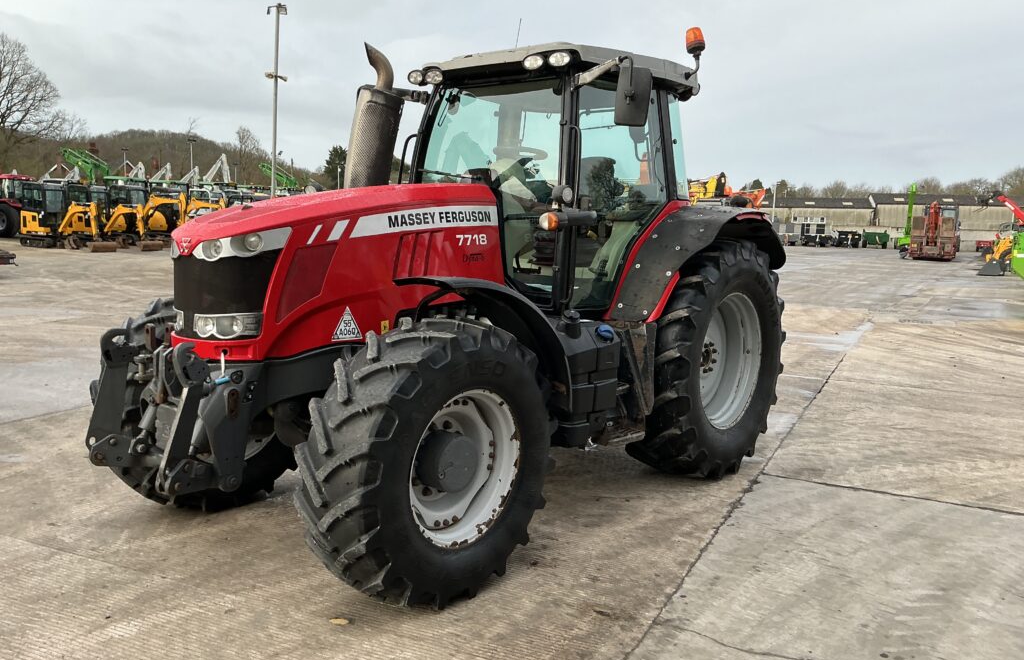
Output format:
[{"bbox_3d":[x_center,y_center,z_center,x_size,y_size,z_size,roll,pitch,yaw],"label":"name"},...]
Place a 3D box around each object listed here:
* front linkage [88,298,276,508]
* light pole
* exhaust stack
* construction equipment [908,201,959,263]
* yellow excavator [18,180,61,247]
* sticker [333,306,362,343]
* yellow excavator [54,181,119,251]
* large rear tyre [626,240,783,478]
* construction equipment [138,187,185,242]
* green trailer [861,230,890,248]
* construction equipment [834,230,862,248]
[{"bbox_3d":[-1.664,0.321,4.028,0.940,0.740,0.640,9,11,40],"label":"front linkage"},{"bbox_3d":[-10.314,-8.833,36.159,0.950,10.290,0.550,-2,9,-24],"label":"light pole"},{"bbox_3d":[-0.931,-1.351,5.593,0.330,1.130,0.300,9,3,-5],"label":"exhaust stack"},{"bbox_3d":[22.839,-5.362,44.887,2.450,3.100,5.000,5,9,20],"label":"construction equipment"},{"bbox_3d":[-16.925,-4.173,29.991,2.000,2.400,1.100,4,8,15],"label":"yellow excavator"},{"bbox_3d":[-0.846,-0.035,4.288,0.008,0.175,0.192,9,11,40],"label":"sticker"},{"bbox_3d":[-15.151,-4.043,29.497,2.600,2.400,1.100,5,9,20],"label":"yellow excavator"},{"bbox_3d":[1.462,0.191,6.308,0.600,1.730,1.760,9,11,40],"label":"large rear tyre"},{"bbox_3d":[-13.907,-4.515,33.060,2.600,2.400,1.350,6,9,25],"label":"construction equipment"},{"bbox_3d":[26.171,-6.448,59.567,1.950,1.300,3.200,3,8,7],"label":"green trailer"},{"bbox_3d":[24.069,-6.446,59.072,1.850,1.300,3.200,5,9,19],"label":"construction equipment"}]

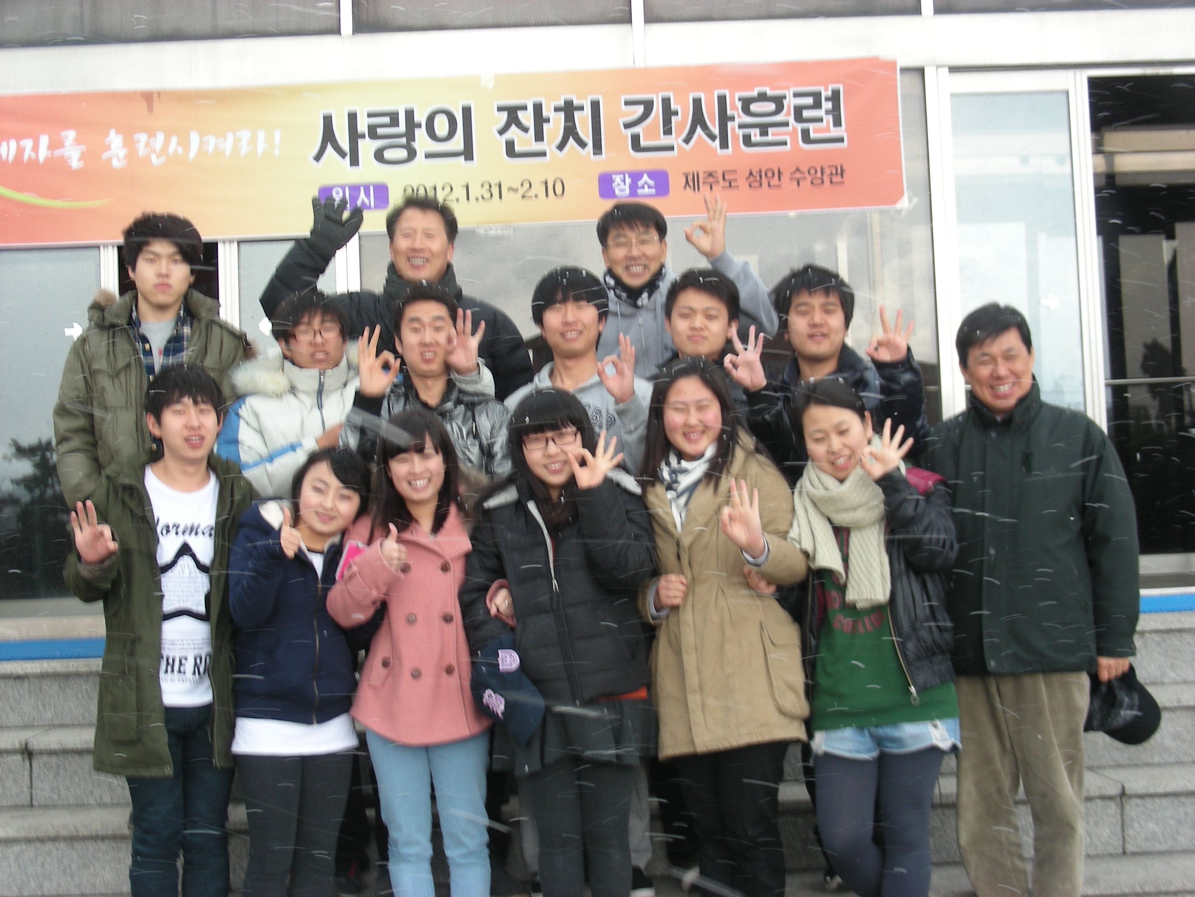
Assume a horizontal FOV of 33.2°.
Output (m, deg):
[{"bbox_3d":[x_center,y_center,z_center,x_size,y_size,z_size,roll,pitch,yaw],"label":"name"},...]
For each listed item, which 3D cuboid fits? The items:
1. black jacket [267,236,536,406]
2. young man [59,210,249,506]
[{"bbox_3d":[-0.558,-0.163,5.630,0.770,0.860,0.380,-2,-3,-4],"label":"black jacket"},{"bbox_3d":[-1.215,0.201,5.600,0.580,1.730,0.370,-2,-3,-7],"label":"young man"}]

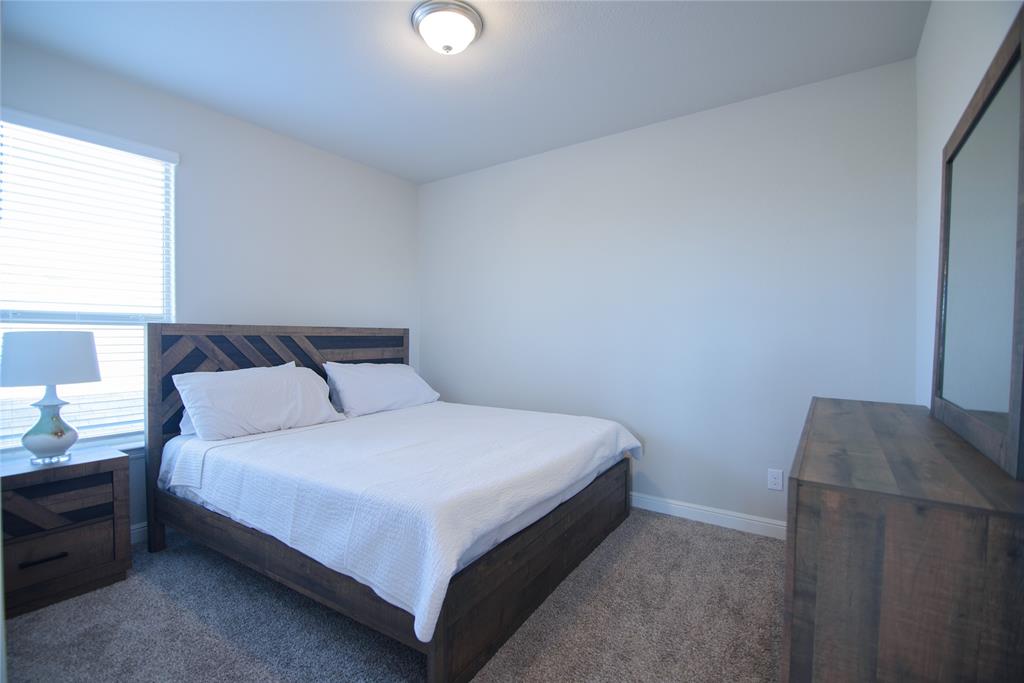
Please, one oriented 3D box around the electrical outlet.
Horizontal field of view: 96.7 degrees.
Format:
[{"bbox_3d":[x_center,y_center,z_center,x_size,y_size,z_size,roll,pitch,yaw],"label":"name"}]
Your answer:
[{"bbox_3d":[1.602,0.839,2.762,0.077,0.121,0.011,1,1,35],"label":"electrical outlet"}]

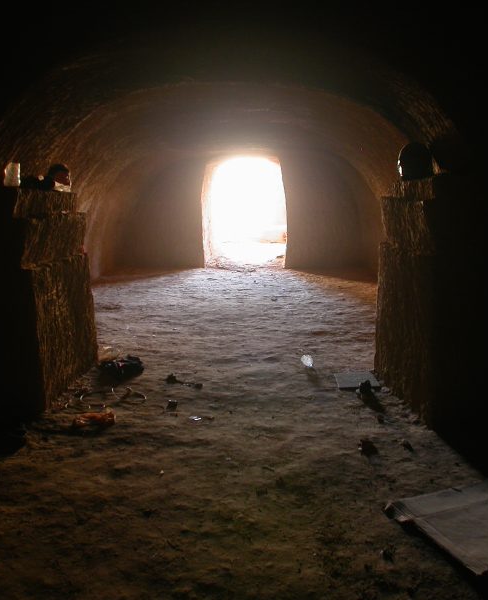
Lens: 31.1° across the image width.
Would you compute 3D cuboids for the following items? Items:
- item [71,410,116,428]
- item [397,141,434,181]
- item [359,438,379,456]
[{"bbox_3d":[-0.927,0.728,5.482,0.280,0.075,0.150,1,7,7],"label":"item"},{"bbox_3d":[1.149,-0.930,5.900,0.260,0.250,0.230,5,9,36],"label":"item"},{"bbox_3d":[0.684,0.809,4.861,0.105,0.070,0.100,0,7,0],"label":"item"}]

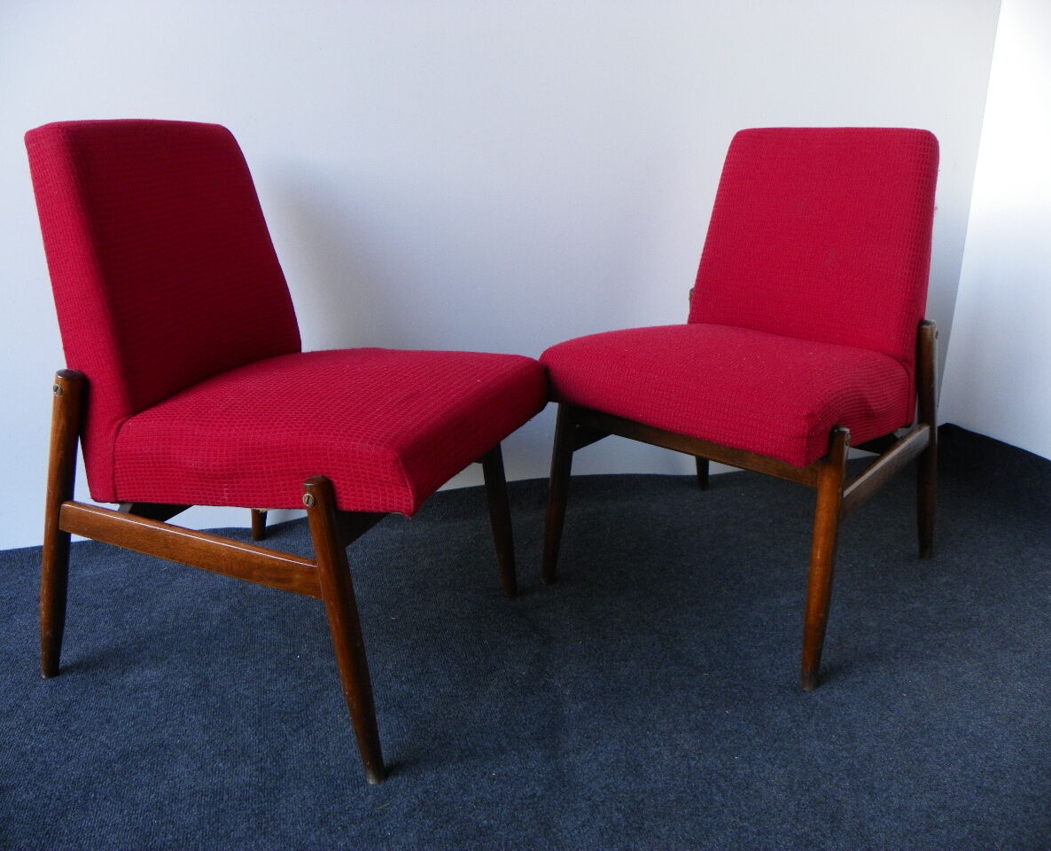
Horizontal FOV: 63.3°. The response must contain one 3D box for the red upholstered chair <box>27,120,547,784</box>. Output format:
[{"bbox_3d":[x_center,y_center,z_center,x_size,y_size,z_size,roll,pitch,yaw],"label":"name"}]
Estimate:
[{"bbox_3d":[-0.339,-0.028,1.267,0.633,0.786,0.513,8,20,20],"label":"red upholstered chair"}]

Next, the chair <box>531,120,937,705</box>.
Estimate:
[{"bbox_3d":[0.403,-0.096,1.476,0.513,0.786,0.633,16,24,37],"label":"chair"}]

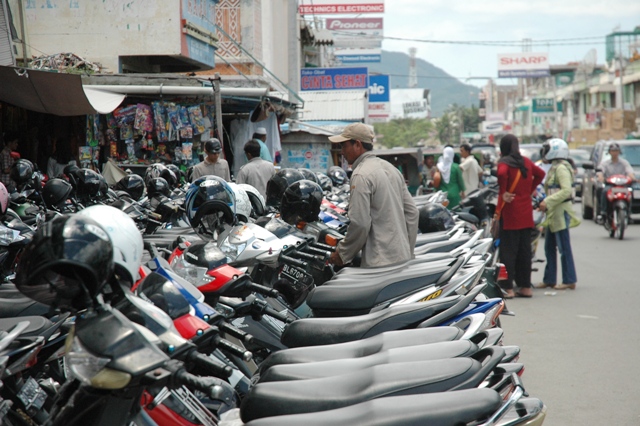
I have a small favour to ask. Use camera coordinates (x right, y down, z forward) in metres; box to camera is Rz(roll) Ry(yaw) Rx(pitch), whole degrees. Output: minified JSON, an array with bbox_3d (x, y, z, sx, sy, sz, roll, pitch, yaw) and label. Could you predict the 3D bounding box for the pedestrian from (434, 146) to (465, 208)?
[{"bbox_3d":[2.048,-0.277,29.500,0.460,1.540,0.380,-1,2,-21],"label":"pedestrian"}]

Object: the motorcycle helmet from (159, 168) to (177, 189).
[{"bbox_3d":[-1.568,-0.346,19.000,0.260,0.260,0.310,-1,2,-24],"label":"motorcycle helmet"}]

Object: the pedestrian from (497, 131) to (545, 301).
[{"bbox_3d":[1.945,0.029,18.100,0.480,1.590,0.340,-1,2,-6],"label":"pedestrian"}]

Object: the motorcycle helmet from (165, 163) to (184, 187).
[{"bbox_3d":[-1.812,-0.462,23.000,0.250,0.255,0.300,-1,2,12],"label":"motorcycle helmet"}]

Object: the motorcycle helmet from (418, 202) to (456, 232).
[{"bbox_3d":[1.018,0.039,16.300,0.320,0.260,0.260,1,2,27],"label":"motorcycle helmet"}]

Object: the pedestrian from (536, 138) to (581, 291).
[{"bbox_3d":[2.557,0.011,20.000,0.500,1.600,0.460,0,2,6],"label":"pedestrian"}]

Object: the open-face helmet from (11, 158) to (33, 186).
[{"bbox_3d":[-3.314,-0.468,20.800,0.250,0.255,0.300,-1,2,12],"label":"open-face helmet"}]

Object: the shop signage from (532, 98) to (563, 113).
[{"bbox_3d":[17.682,-8.355,145.000,2.400,1.100,0.150,0,2,9],"label":"shop signage"}]

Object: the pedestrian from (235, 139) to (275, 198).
[{"bbox_3d":[-0.732,-0.032,21.000,0.470,1.620,0.330,-2,2,-20],"label":"pedestrian"}]

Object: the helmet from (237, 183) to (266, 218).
[{"bbox_3d":[-0.438,-0.068,11.600,0.260,0.270,0.310,0,2,6],"label":"helmet"}]

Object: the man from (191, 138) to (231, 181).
[{"bbox_3d":[-1.280,-0.064,21.800,0.480,1.630,0.300,-2,2,-16],"label":"man"}]

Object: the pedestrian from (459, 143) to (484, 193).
[{"bbox_3d":[2.291,-0.250,28.300,0.310,1.620,0.480,1,3,41],"label":"pedestrian"}]

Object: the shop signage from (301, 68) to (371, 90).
[{"bbox_3d":[0.373,-3.448,48.000,1.720,0.600,0.150,-1,2,4],"label":"shop signage"}]

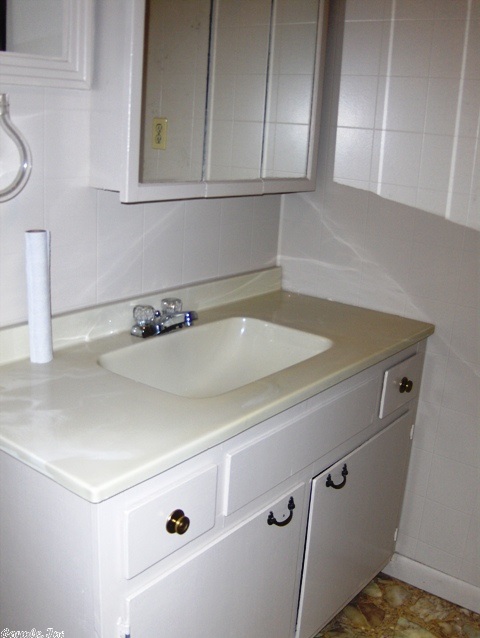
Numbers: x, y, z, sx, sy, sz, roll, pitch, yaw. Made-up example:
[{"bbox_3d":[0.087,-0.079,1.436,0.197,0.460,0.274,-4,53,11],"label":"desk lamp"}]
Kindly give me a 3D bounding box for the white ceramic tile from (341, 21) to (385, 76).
[{"bbox_3d":[0.344,-0.771,1.841,0.152,0.152,0.010,15,20,36],"label":"white ceramic tile"}]

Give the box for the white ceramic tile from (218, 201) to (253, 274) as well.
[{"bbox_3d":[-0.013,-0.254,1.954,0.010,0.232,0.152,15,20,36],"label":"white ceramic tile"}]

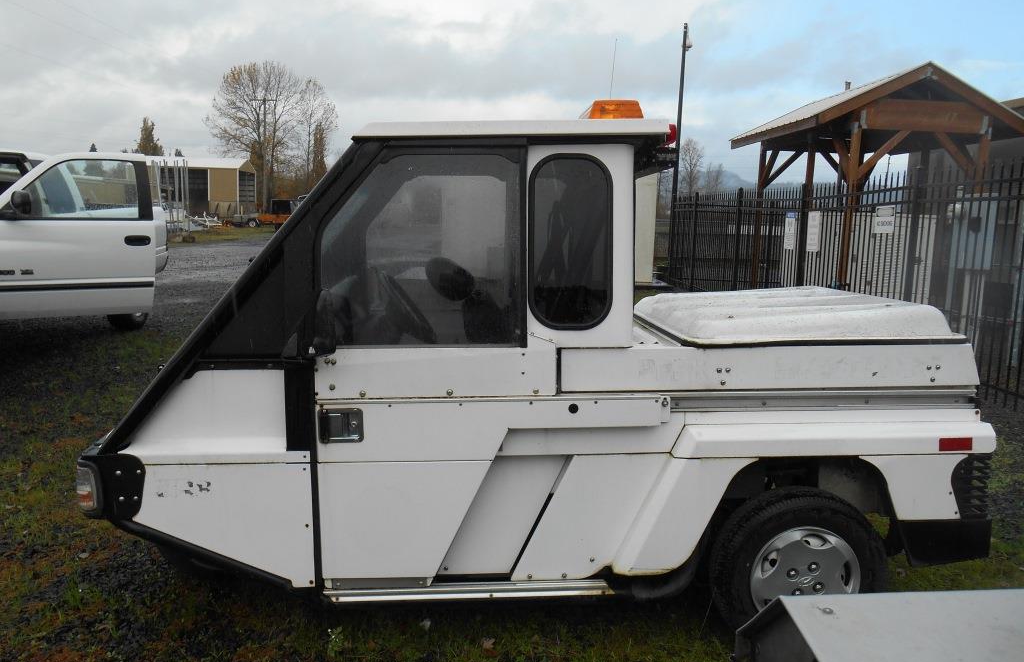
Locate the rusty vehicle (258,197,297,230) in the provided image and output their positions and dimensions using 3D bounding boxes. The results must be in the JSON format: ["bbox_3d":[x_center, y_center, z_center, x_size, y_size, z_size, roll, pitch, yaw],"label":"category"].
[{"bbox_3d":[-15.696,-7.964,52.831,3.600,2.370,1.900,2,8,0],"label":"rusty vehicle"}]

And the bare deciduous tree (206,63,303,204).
[{"bbox_3d":[-27.608,-20.138,82.782,10.600,17.080,10.300,-1,9,-18],"label":"bare deciduous tree"}]

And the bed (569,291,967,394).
[{"bbox_3d":[0.845,-0.017,3.112,1.385,0.275,1.170,-1,8,-1],"label":"bed"}]

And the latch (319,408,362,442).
[{"bbox_3d":[-0.565,0.313,2.548,0.150,0.116,0.035,-1,8,-1],"label":"latch"}]

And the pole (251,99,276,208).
[{"bbox_3d":[-23.828,-16.250,74.136,2.300,12.120,0.350,-1,9,-18],"label":"pole"}]

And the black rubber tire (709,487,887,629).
[{"bbox_3d":[0.971,0.816,2.624,0.562,0.562,0.175,-1,8,-1],"label":"black rubber tire"}]

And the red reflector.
[{"bbox_3d":[1.424,0.364,2.473,0.107,0.044,0.008,-1,8,-1],"label":"red reflector"}]

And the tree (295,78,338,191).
[{"bbox_3d":[-21.571,-19.677,84.859,5.000,16.000,5.000,0,8,-14],"label":"tree"}]

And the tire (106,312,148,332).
[{"bbox_3d":[-4.350,-0.377,8.747,0.250,0.750,0.750,1,8,-10],"label":"tire"}]

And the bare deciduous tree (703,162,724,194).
[{"bbox_3d":[23.934,-15.510,91.353,2.700,9.070,2.600,4,8,14],"label":"bare deciduous tree"}]

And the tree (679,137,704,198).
[{"bbox_3d":[20.756,-16.538,89.179,3.100,11.510,3.000,4,8,12],"label":"tree"}]

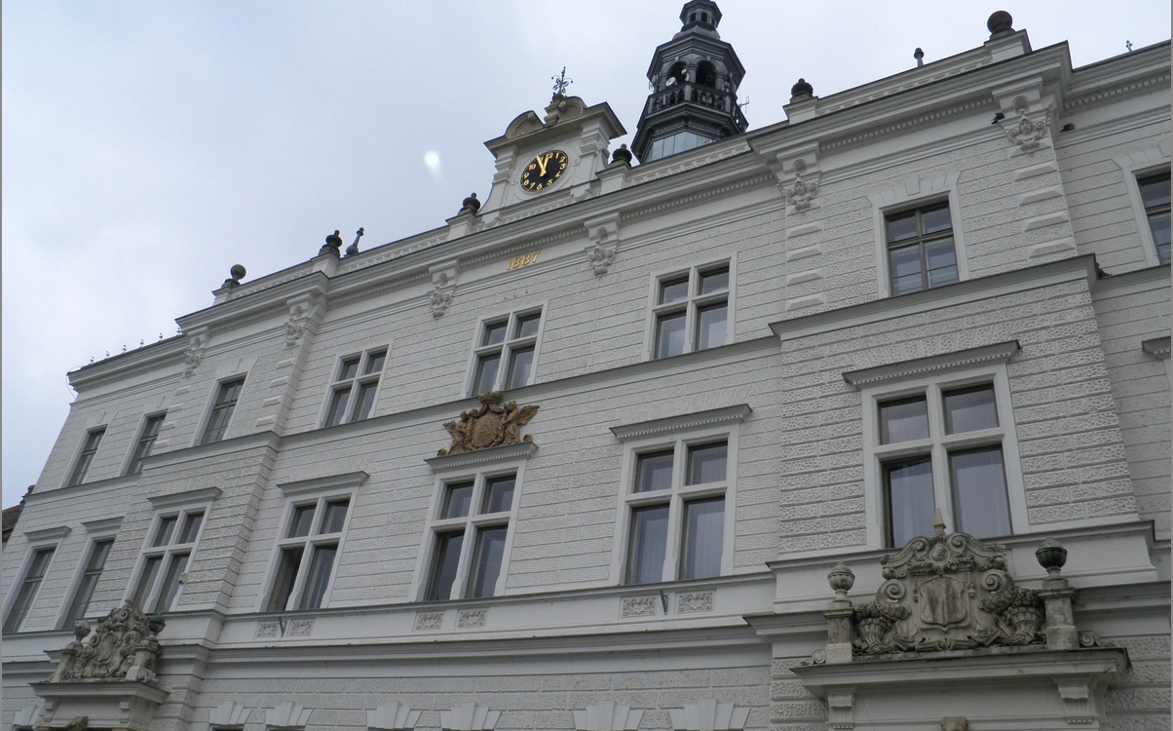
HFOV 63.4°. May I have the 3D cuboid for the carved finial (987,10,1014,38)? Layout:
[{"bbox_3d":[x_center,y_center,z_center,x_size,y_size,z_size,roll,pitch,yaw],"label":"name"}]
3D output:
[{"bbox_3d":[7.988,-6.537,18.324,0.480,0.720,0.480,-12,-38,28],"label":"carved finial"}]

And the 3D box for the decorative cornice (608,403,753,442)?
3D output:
[{"bbox_3d":[1.637,1.051,16.929,2.700,0.279,0.253,-12,-38,28],"label":"decorative cornice"}]

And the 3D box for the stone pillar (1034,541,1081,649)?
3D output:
[{"bbox_3d":[5.885,2.890,11.866,0.425,1.593,0.425,-12,-37,29],"label":"stone pillar"}]

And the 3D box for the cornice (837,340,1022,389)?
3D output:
[{"bbox_3d":[5.370,0.032,14.861,2.662,0.223,0.250,-12,-38,28],"label":"cornice"}]

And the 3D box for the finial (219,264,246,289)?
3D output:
[{"bbox_3d":[-10.615,-2.609,28.629,0.540,1.080,0.540,-12,-37,29],"label":"finial"}]

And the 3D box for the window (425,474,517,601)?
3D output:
[{"bbox_3d":[-2.240,3.272,18.289,1.862,2.607,0.199,-12,-38,28],"label":"window"}]

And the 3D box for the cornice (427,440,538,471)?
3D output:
[{"bbox_3d":[-2.190,1.932,19.244,2.700,0.270,0.297,-12,-37,29],"label":"cornice"}]

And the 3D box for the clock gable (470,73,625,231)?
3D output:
[{"bbox_3d":[-0.951,-5.341,24.363,3.847,4.995,1.148,-12,-37,29],"label":"clock gable"}]

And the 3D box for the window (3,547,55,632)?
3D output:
[{"bbox_3d":[-15.301,6.238,26.001,1.120,2.619,0.189,-12,-38,28],"label":"window"}]

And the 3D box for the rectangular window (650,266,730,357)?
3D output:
[{"bbox_3d":[2.101,-0.986,18.738,1.606,2.025,0.216,-12,-38,28],"label":"rectangular window"}]

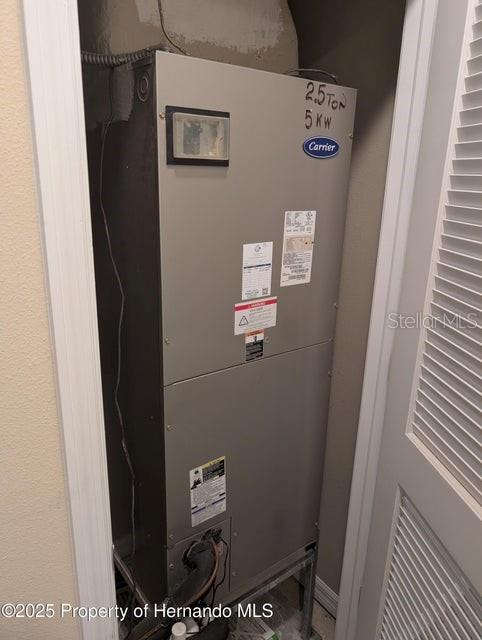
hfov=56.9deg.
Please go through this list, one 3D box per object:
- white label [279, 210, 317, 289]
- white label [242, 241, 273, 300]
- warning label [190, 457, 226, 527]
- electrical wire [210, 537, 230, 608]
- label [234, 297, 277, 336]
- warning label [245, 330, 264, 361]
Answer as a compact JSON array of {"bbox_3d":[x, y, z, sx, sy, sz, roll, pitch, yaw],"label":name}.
[{"bbox_3d":[0.141,-0.173,1.088,0.101,0.179,0.003,-11,21,-35],"label":"white label"},{"bbox_3d":[0.039,-0.113,1.029,0.086,0.128,0.003,-11,21,-35],"label":"white label"},{"bbox_3d":[-0.080,0.433,1.117,0.103,0.167,0.003,-11,21,-35],"label":"warning label"},{"bbox_3d":[-0.055,0.661,1.173,0.048,0.226,0.030,-11,21,-35],"label":"electrical wire"},{"bbox_3d":[0.037,-0.010,1.062,0.127,0.075,0.003,-11,21,-35],"label":"label"},{"bbox_3d":[0.035,0.061,1.083,0.055,0.071,0.003,-11,21,-35],"label":"warning label"}]

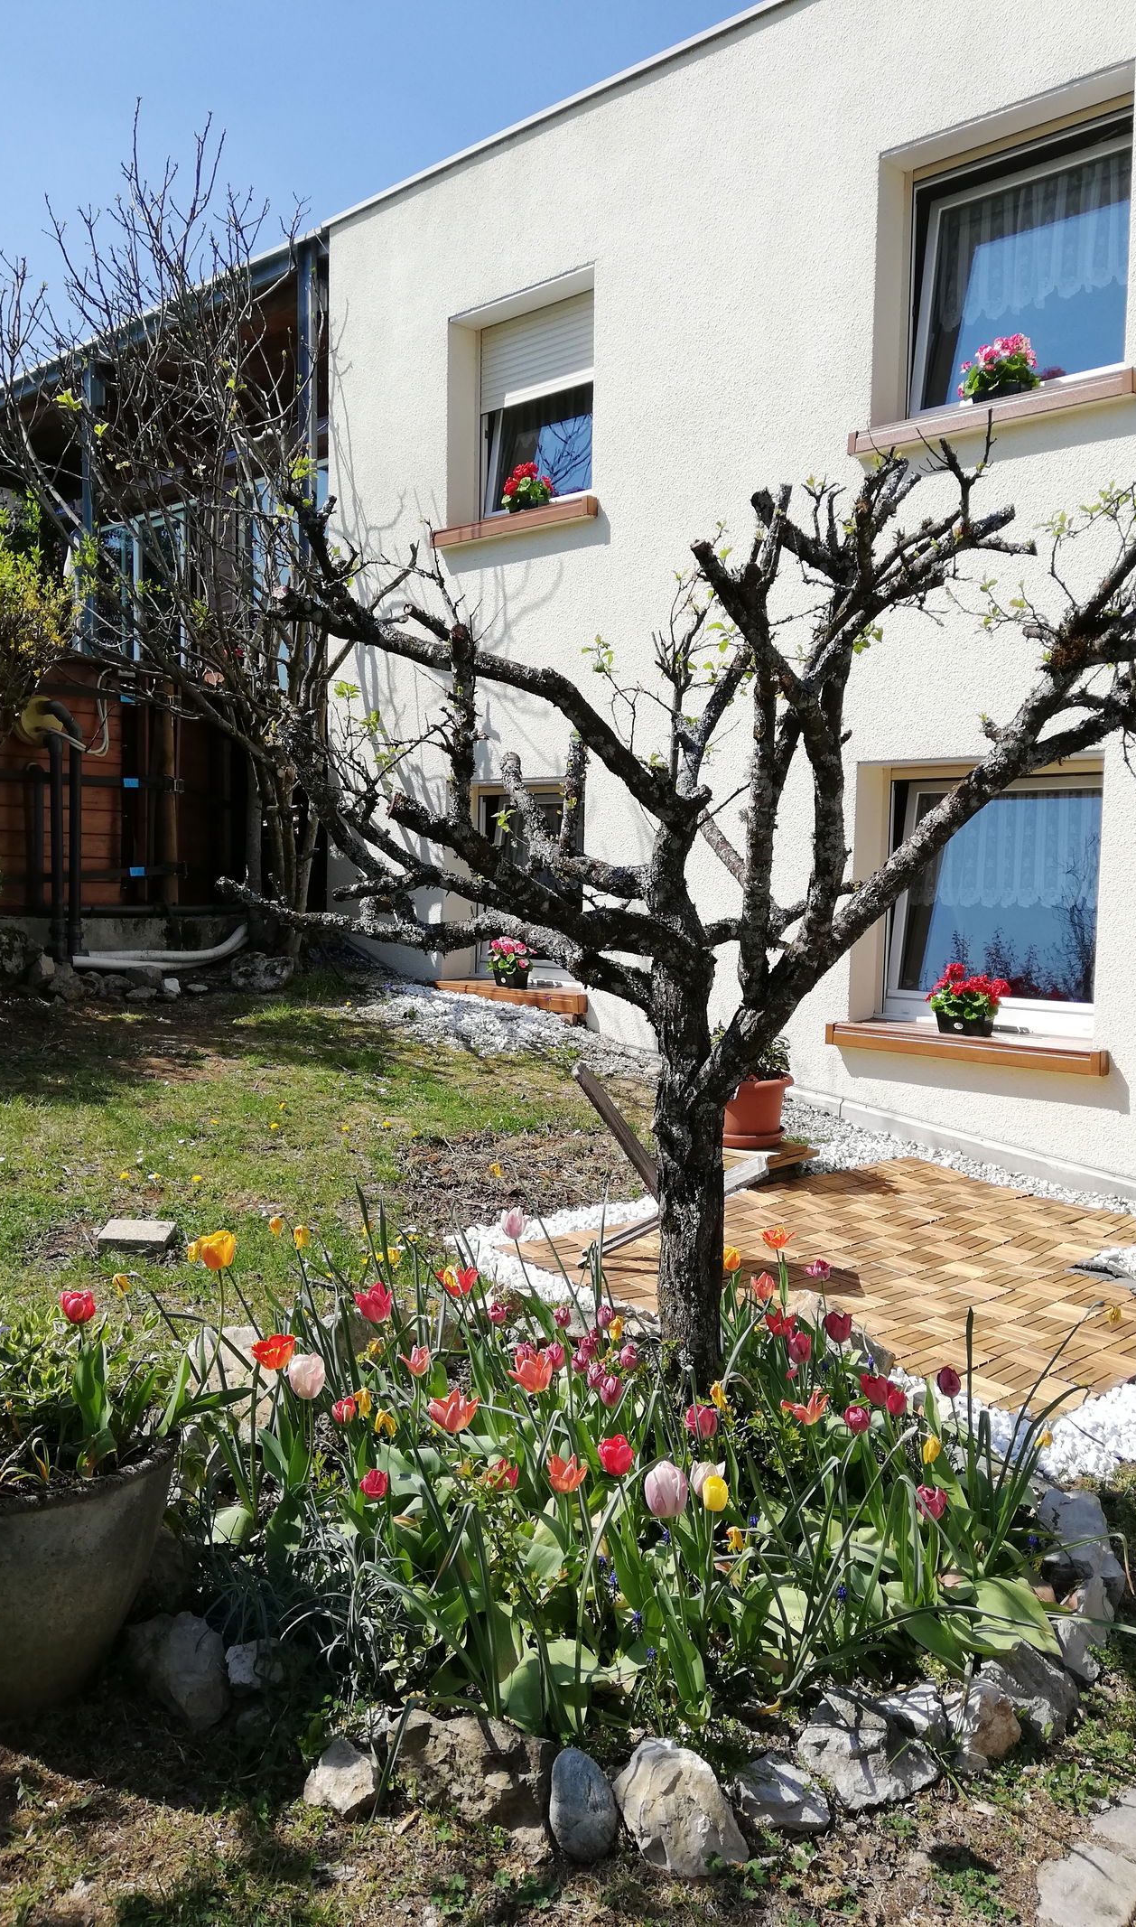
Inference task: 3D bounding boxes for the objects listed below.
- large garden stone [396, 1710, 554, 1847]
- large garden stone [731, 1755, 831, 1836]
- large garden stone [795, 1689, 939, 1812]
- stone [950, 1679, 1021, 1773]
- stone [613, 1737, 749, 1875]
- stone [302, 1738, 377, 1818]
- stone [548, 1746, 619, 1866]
[{"bbox_3d":[-0.135,1.184,2.108,0.229,0.163,0.149,1,4,0],"label":"large garden stone"},{"bbox_3d":[0.318,1.243,2.165,0.148,0.090,0.110,2,5,9],"label":"large garden stone"},{"bbox_3d":[0.461,1.214,2.236,0.220,0.140,0.165,2,5,13],"label":"large garden stone"},{"bbox_3d":[0.661,1.210,2.297,0.100,0.123,0.105,0,4,-5],"label":"stone"},{"bbox_3d":[0.162,1.201,2.068,0.191,0.161,0.143,0,4,-5],"label":"stone"},{"bbox_3d":[-0.337,1.210,2.154,0.110,0.100,0.090,0,5,-9],"label":"stone"},{"bbox_3d":[0.021,1.203,2.071,0.101,0.153,0.081,1,4,-2],"label":"stone"}]

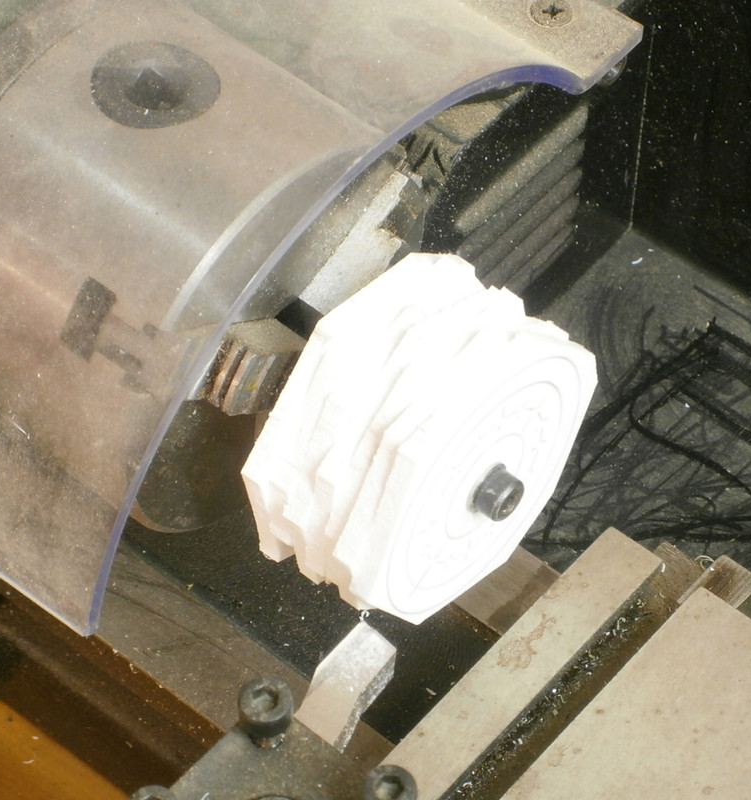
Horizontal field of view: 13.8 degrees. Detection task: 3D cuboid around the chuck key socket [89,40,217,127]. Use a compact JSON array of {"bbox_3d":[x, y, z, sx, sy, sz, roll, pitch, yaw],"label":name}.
[{"bbox_3d":[-0.038,-0.051,0.533,0.022,0.009,0.022,3,46,-3],"label":"chuck key socket"}]

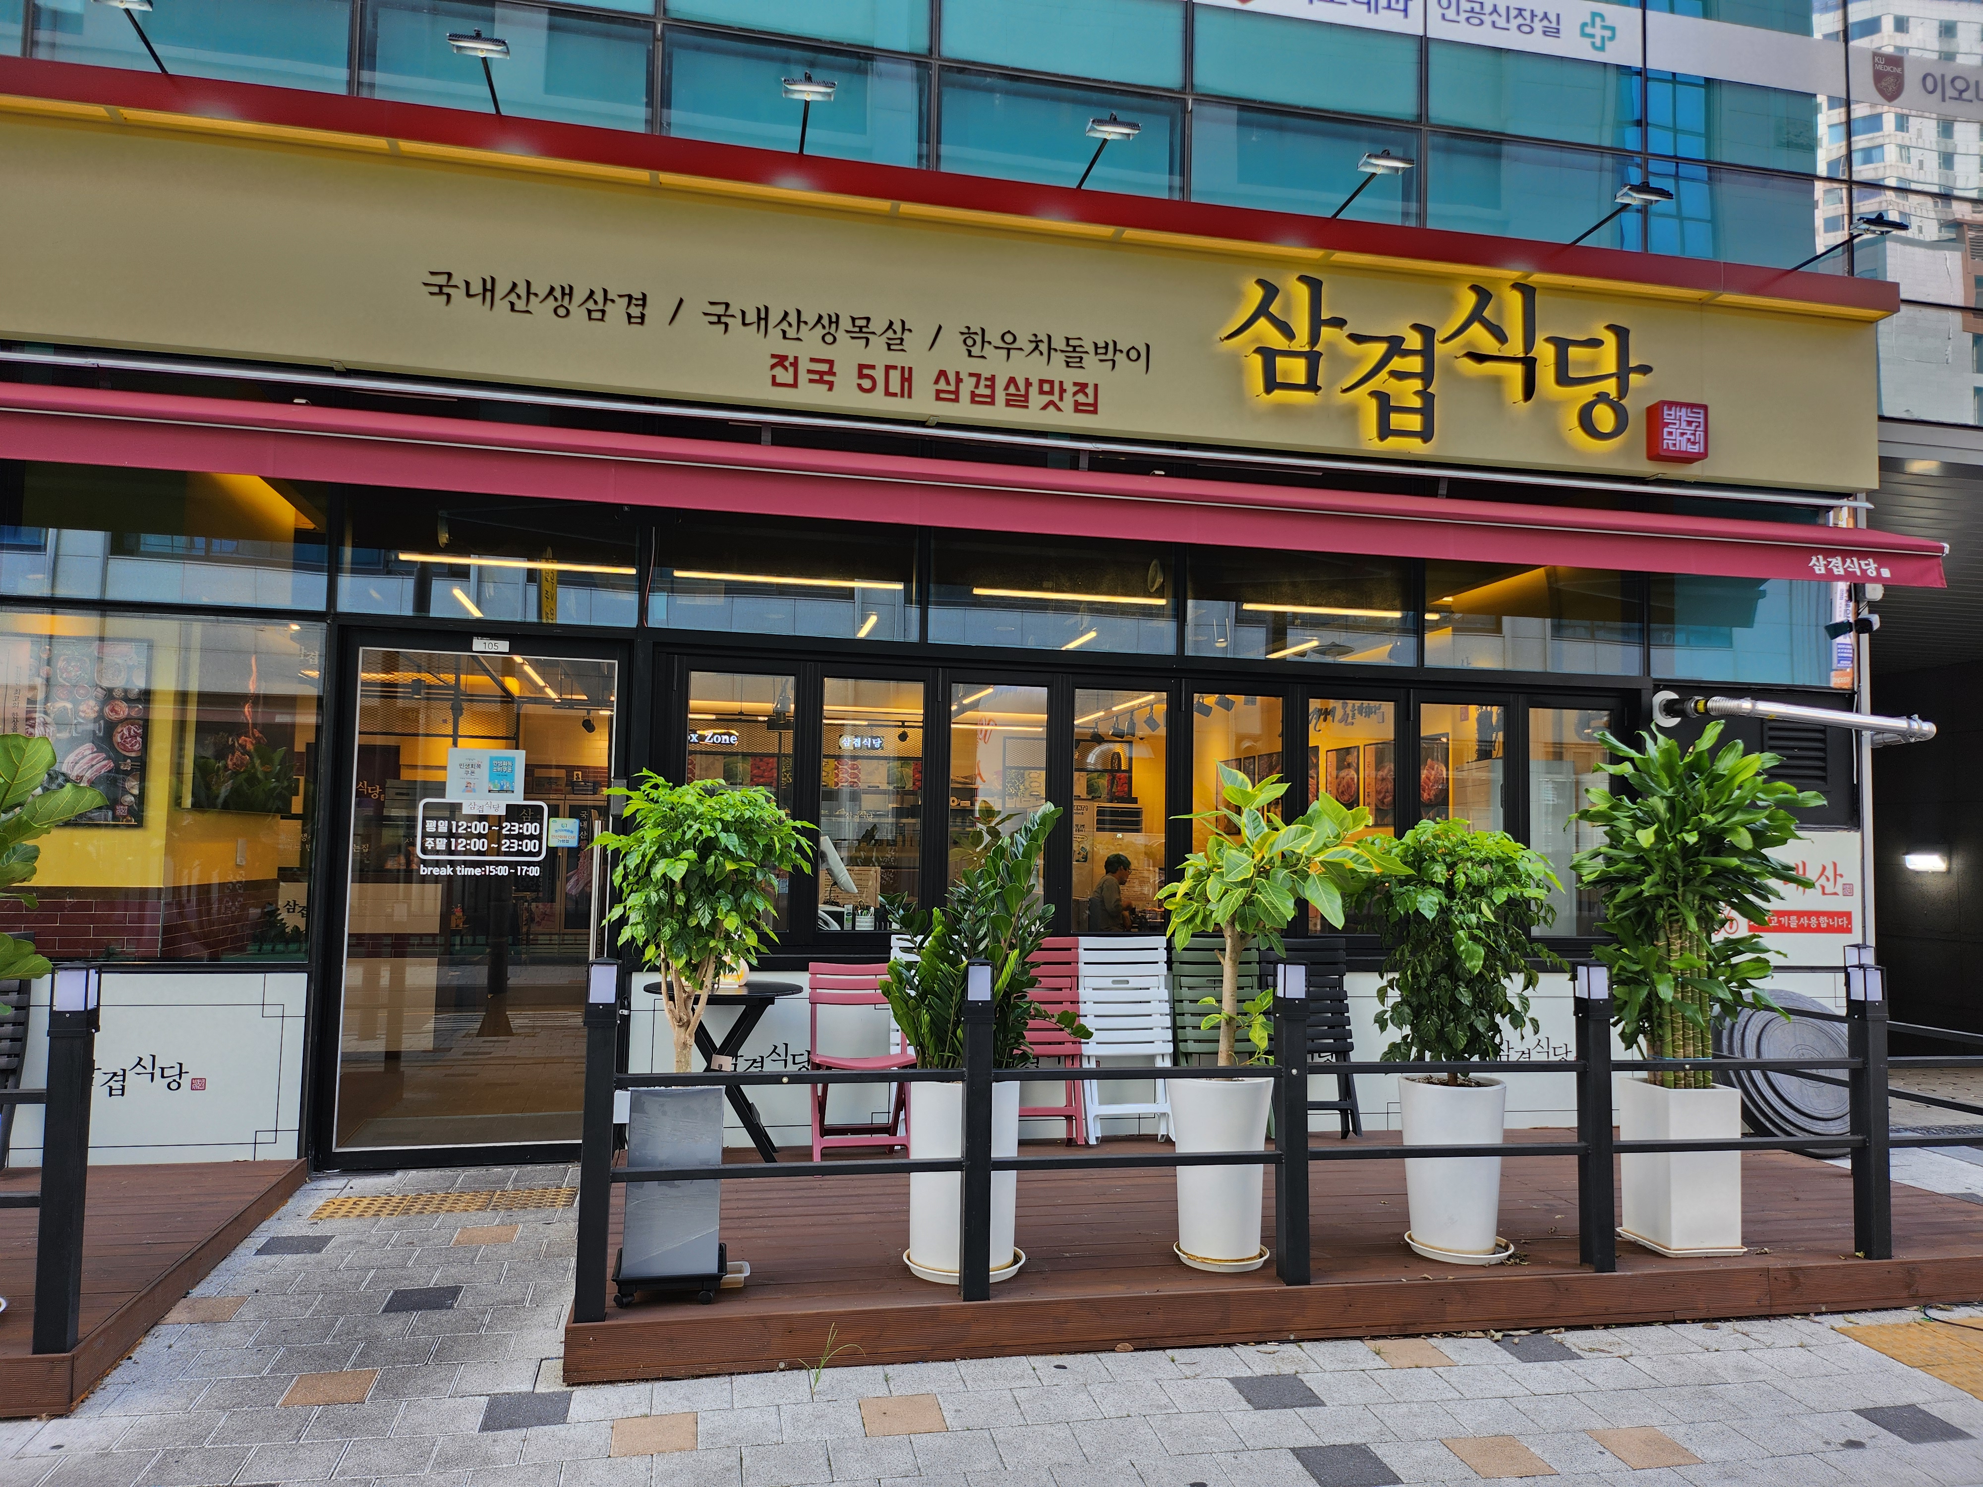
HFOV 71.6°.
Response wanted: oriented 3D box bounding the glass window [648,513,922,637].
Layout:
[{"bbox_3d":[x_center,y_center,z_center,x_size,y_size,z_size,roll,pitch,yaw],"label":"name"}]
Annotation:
[{"bbox_3d":[-0.860,-0.735,5.786,1.148,0.562,0.059,2,-4,-11],"label":"glass window"}]

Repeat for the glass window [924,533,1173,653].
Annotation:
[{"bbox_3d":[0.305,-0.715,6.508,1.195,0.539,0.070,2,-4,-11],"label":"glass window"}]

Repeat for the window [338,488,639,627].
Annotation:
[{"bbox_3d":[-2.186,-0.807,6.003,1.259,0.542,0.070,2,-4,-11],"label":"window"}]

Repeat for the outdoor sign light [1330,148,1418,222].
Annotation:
[{"bbox_3d":[1.533,-2.306,5.706,0.228,0.109,0.564,2,-4,-11],"label":"outdoor sign light"}]

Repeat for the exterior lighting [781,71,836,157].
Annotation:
[{"bbox_3d":[-0.706,-2.382,5.258,0.223,0.109,0.564,2,-4,-11],"label":"exterior lighting"}]

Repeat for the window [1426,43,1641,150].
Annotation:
[{"bbox_3d":[2.629,-3.124,6.626,1.139,0.426,0.059,2,-4,-11],"label":"window"}]

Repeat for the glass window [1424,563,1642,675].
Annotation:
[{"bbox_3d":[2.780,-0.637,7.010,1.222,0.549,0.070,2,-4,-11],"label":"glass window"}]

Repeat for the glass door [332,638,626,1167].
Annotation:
[{"bbox_3d":[-2.201,0.660,5.910,1.078,2.127,0.070,2,-4,-11],"label":"glass door"}]

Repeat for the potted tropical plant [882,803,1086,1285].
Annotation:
[{"bbox_3d":[-0.032,0.955,4.557,0.670,1.500,0.580,2,-4,-11],"label":"potted tropical plant"}]

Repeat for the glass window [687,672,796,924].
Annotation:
[{"bbox_3d":[-1.131,0.259,6.154,0.475,1.146,0.070,2,-4,-11],"label":"glass window"}]

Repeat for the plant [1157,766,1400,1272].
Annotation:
[{"bbox_3d":[0.928,0.847,4.388,0.833,1.549,0.733,2,-4,-11],"label":"plant"}]

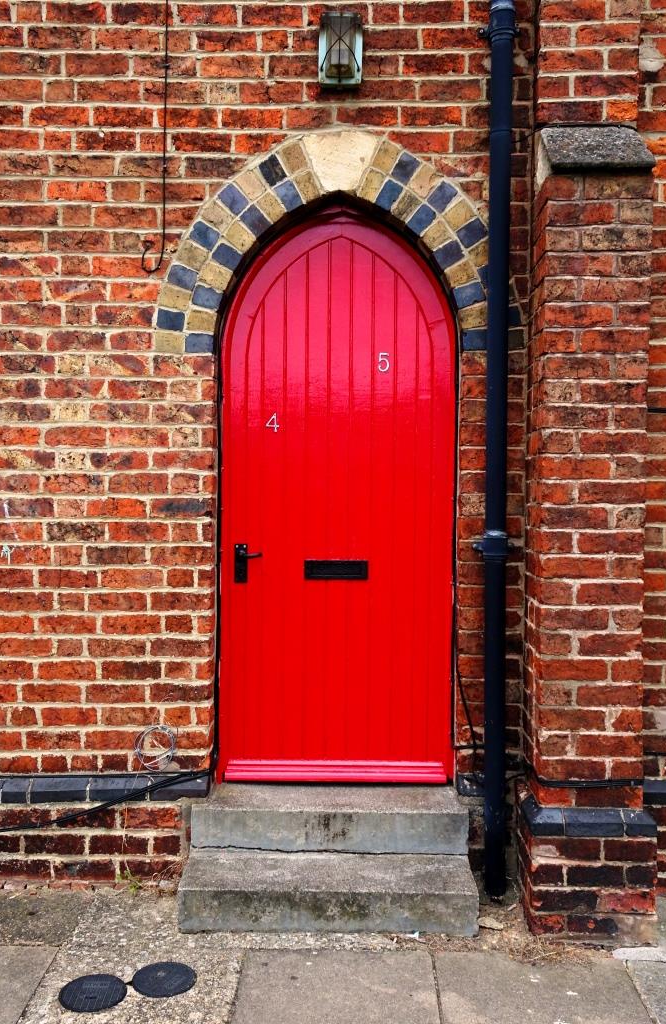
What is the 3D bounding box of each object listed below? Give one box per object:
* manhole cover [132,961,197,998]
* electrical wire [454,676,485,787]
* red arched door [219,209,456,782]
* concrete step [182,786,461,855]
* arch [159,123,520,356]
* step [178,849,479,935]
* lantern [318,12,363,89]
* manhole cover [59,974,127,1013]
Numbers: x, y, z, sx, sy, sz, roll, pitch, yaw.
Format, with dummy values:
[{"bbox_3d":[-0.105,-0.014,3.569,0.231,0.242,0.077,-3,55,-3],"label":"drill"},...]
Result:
[{"bbox_3d":[-0.527,1.470,2.865,0.202,0.020,0.202,0,3,0],"label":"manhole cover"},{"bbox_3d":[0.518,0.828,3.454,0.120,0.421,0.060,0,3,0],"label":"electrical wire"},{"bbox_3d":[0.020,-0.044,3.574,0.925,2.237,0.070,0,3,0],"label":"red arched door"},{"bbox_3d":[-0.012,1.180,3.520,1.032,0.171,0.240,0,3,0],"label":"concrete step"},{"bbox_3d":[0.029,-0.985,3.408,1.366,0.798,0.130,0,3,0],"label":"arch"},{"bbox_3d":[-0.015,1.357,3.280,1.019,0.153,0.320,0,3,0],"label":"step"},{"bbox_3d":[0.029,-1.650,3.254,0.157,0.252,0.110,0,3,0],"label":"lantern"},{"bbox_3d":[-0.728,1.474,2.788,0.200,0.020,0.200,0,3,0],"label":"manhole cover"}]

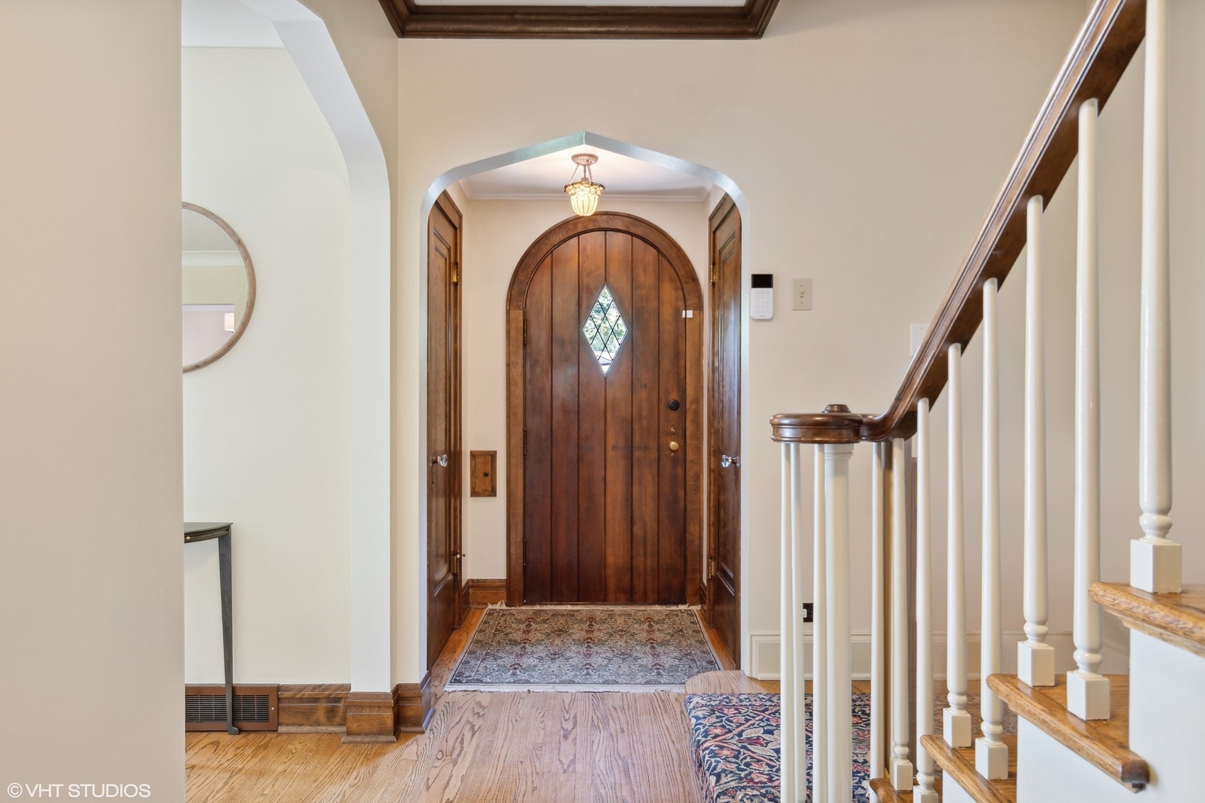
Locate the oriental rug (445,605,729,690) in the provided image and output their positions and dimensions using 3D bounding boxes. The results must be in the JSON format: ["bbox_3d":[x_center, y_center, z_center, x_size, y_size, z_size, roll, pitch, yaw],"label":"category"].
[{"bbox_3d":[-0.053,1.155,3.375,1.160,0.010,1.140,0,0,0],"label":"oriental rug"}]

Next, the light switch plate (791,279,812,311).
[{"bbox_3d":[0.722,-0.385,2.532,0.070,0.115,0.010,0,0,-1],"label":"light switch plate"}]

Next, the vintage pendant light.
[{"bbox_3d":[-0.085,-1.016,3.330,0.198,0.283,0.198,0,0,0],"label":"vintage pendant light"}]

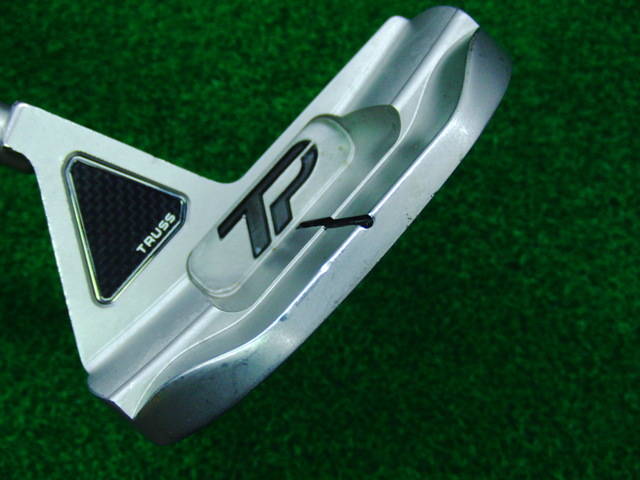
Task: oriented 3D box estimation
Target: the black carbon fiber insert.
[{"bbox_3d":[-0.046,-0.005,0.147,0.027,0.003,0.030,41,70,-8],"label":"black carbon fiber insert"}]

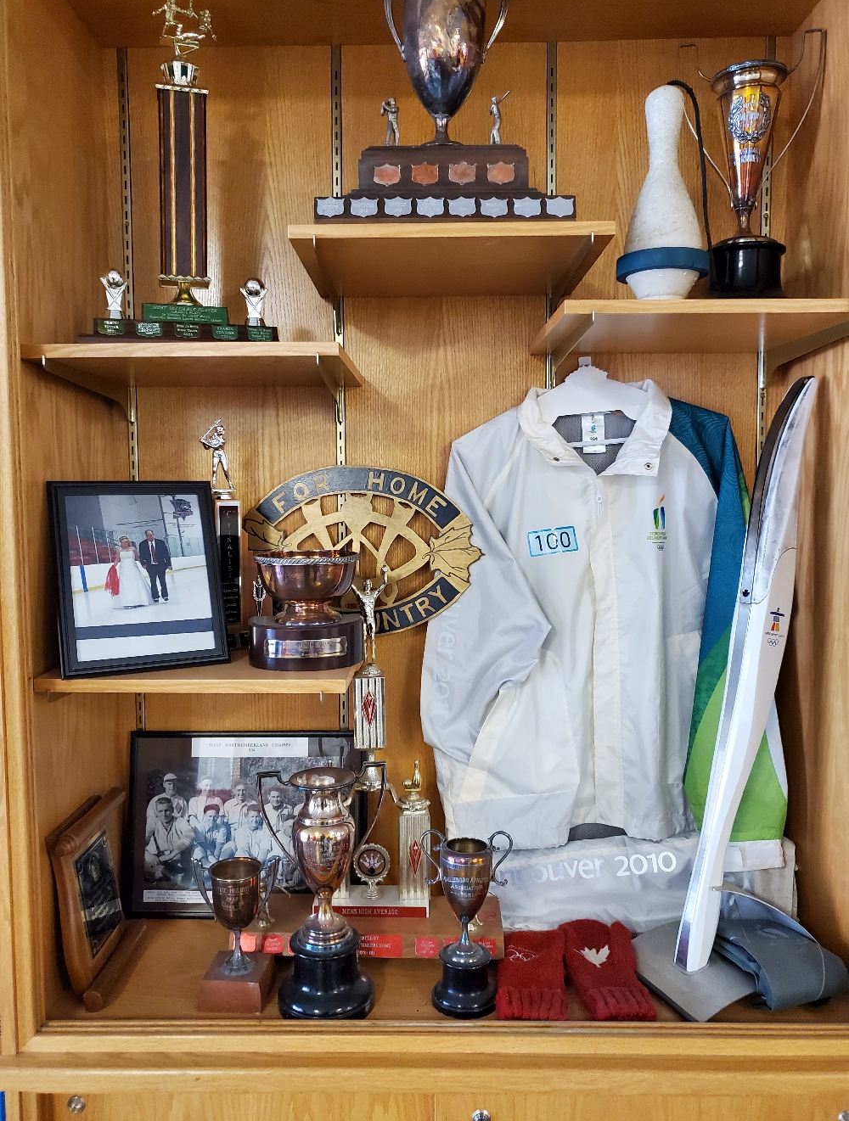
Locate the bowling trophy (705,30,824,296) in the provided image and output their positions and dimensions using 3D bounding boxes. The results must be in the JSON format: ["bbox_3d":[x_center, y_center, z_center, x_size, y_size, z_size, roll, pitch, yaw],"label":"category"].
[{"bbox_3d":[0.478,-0.554,1.228,0.200,0.384,0.132,1,4,14],"label":"bowling trophy"}]

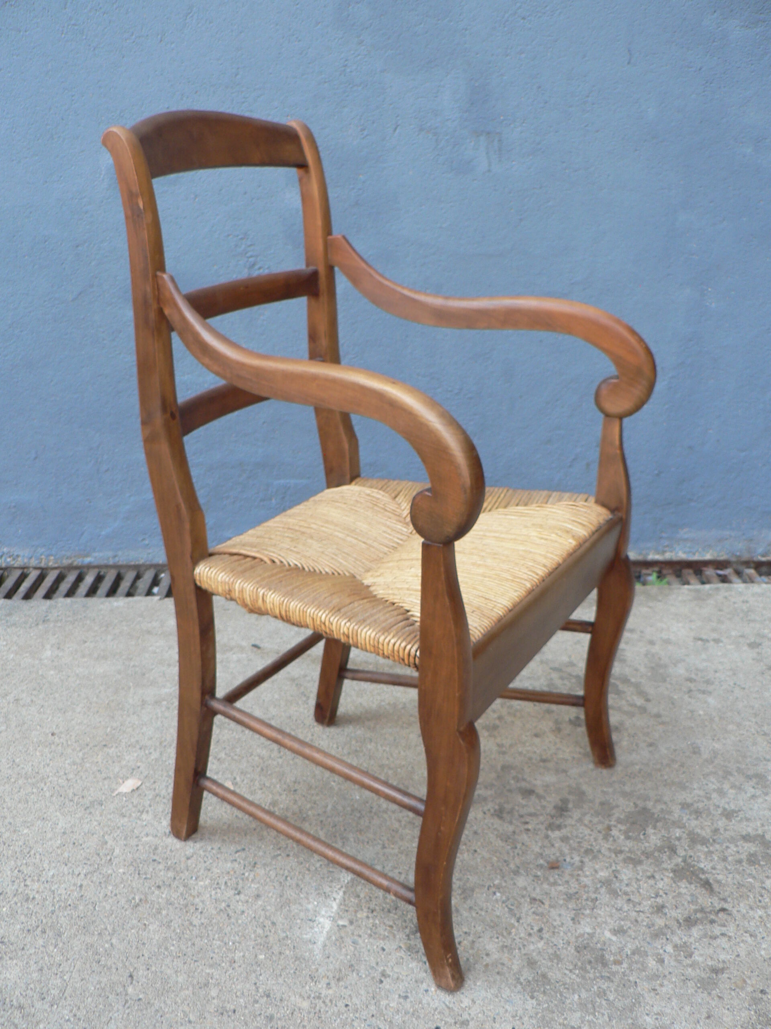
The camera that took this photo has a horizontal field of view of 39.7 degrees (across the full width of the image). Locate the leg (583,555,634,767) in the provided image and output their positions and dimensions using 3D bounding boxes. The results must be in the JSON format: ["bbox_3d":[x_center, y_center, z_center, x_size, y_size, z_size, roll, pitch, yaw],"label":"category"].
[{"bbox_3d":[0.333,0.226,1.598,0.063,0.345,0.033,9,23,30],"label":"leg"}]

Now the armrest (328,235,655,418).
[{"bbox_3d":[0.143,-0.264,1.488,0.452,0.247,0.037,4,21,20],"label":"armrest"}]

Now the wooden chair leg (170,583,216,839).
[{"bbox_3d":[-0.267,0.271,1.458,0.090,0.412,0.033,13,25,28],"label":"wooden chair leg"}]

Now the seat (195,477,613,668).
[{"bbox_3d":[0.015,0.039,1.409,0.428,0.046,0.538,9,23,30],"label":"seat"}]

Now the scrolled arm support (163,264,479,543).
[{"bbox_3d":[-0.086,-0.126,1.132,0.452,0.247,0.037,14,26,40],"label":"scrolled arm support"}]

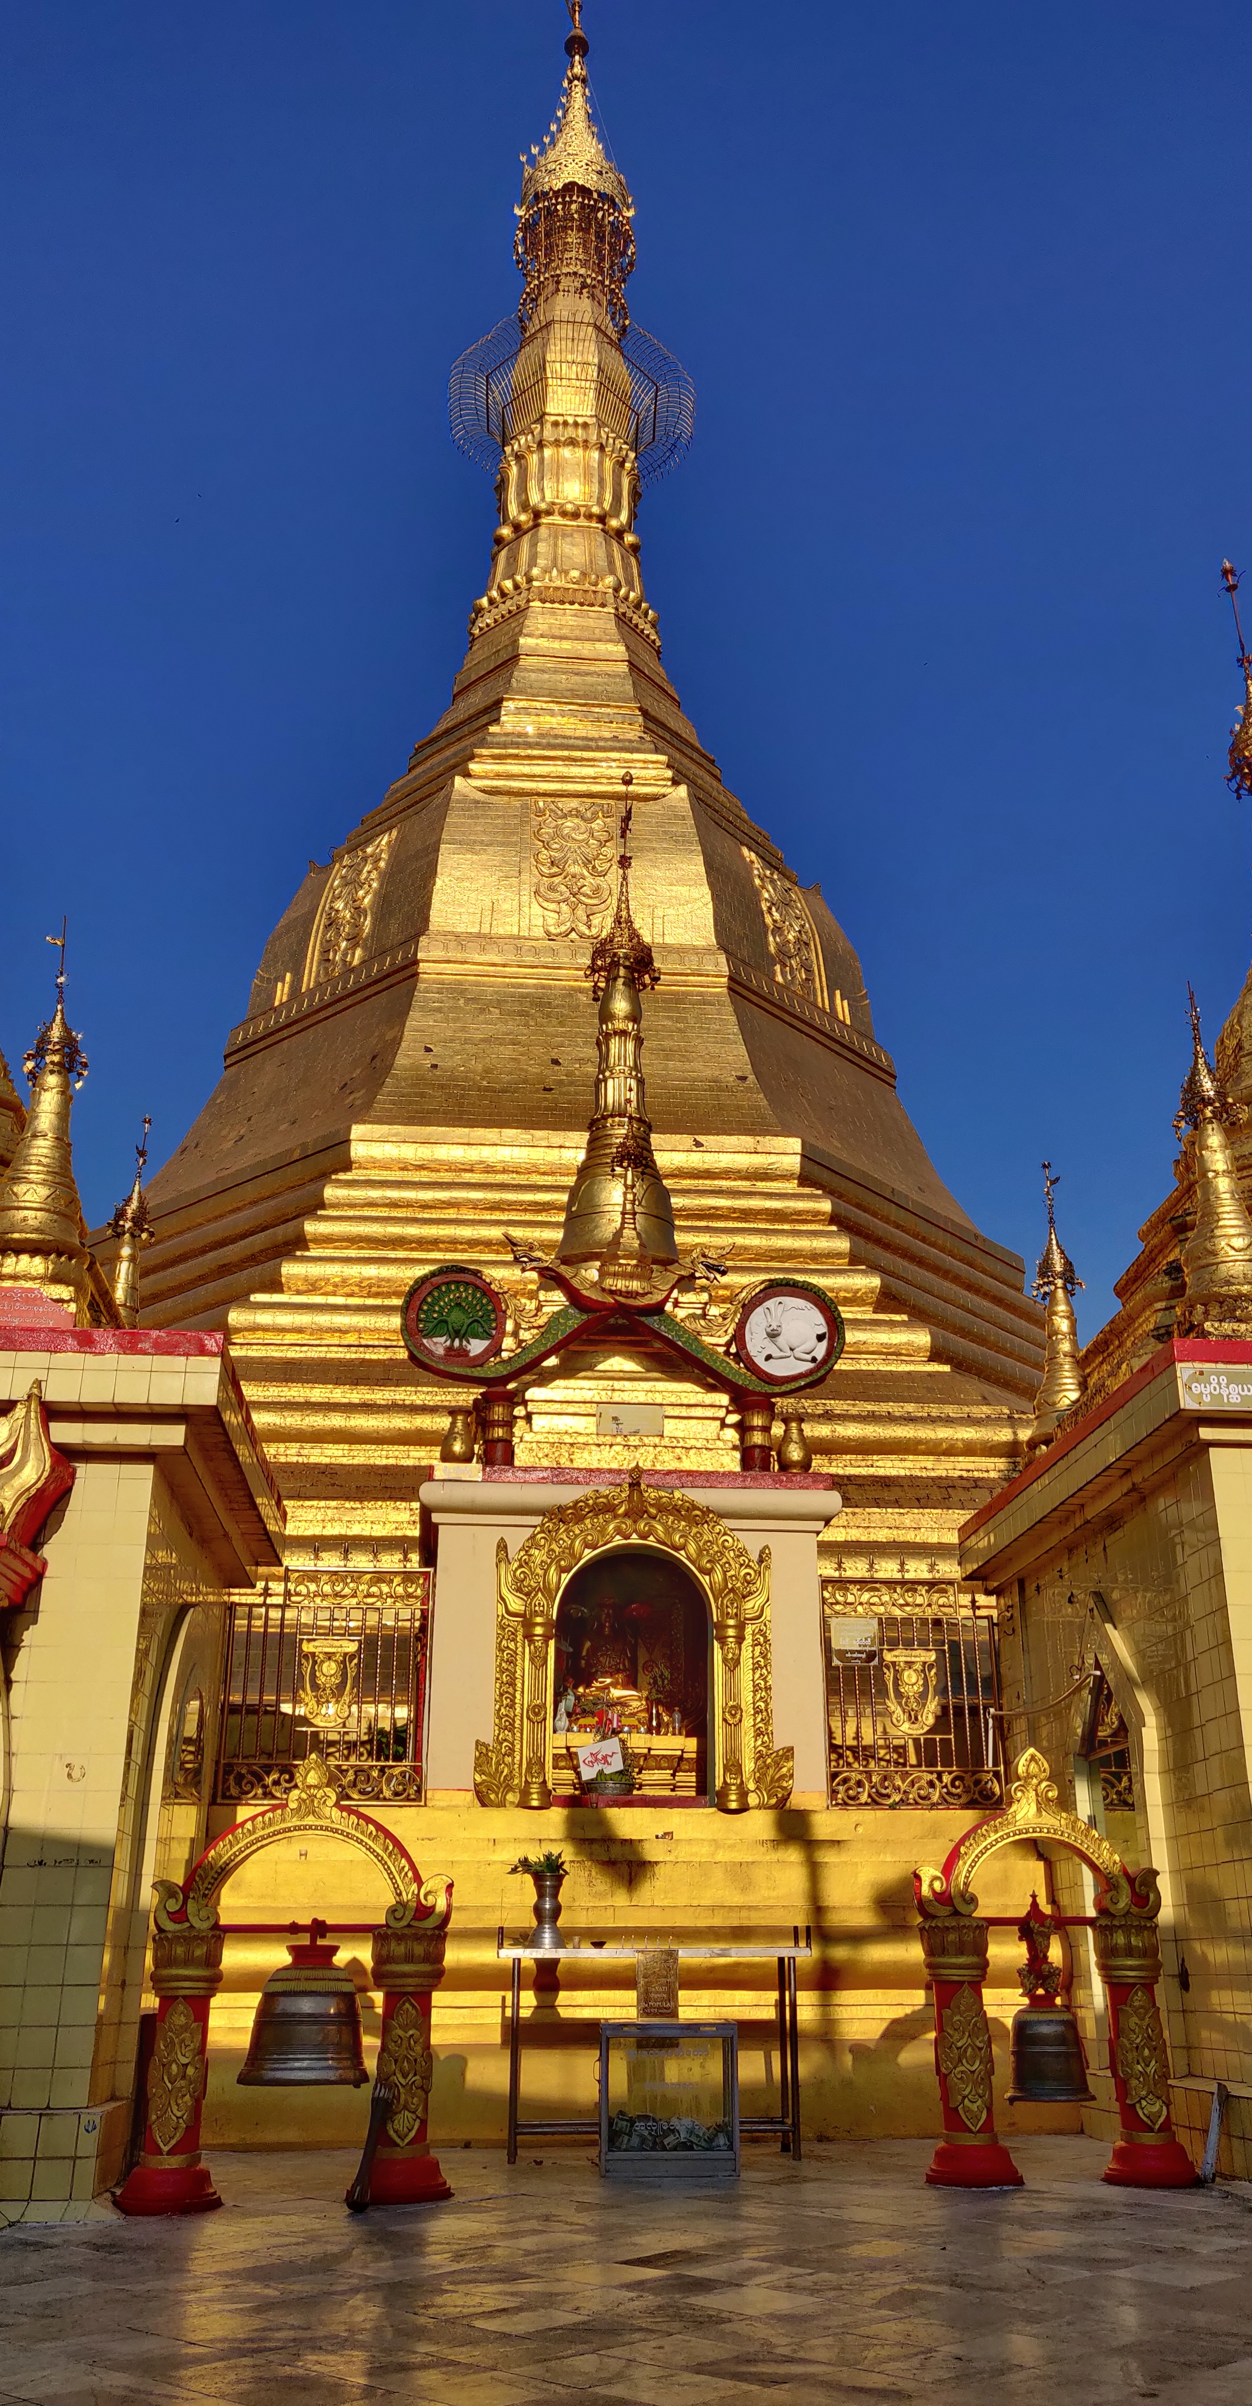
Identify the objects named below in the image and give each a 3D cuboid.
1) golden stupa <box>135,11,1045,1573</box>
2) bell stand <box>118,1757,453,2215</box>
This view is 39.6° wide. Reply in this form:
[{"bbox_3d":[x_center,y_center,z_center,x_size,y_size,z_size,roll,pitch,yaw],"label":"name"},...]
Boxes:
[{"bbox_3d":[-1.150,-8.940,32.849,19.000,41.072,19.000,2,-22,-5],"label":"golden stupa"},{"bbox_3d":[-1.826,4.325,9.825,1.816,2.302,0.601,4,-23,-10],"label":"bell stand"}]

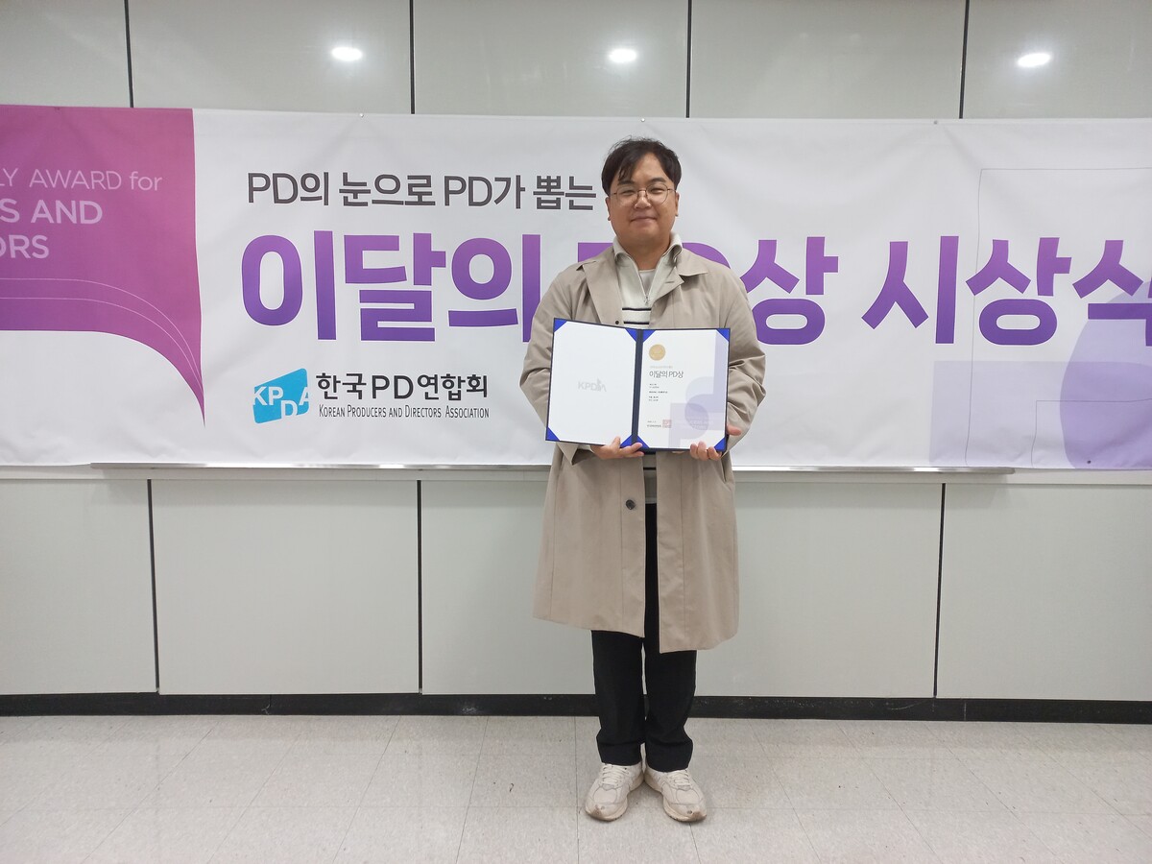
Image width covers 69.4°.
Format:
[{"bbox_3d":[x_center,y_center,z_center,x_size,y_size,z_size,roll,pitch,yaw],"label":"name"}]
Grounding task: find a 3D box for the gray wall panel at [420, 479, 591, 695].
[{"bbox_3d":[-0.093,0.527,2.789,0.855,0.731,0.030,0,5,-1],"label":"gray wall panel"}]

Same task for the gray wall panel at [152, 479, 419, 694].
[{"bbox_3d":[-0.968,0.519,2.780,0.855,0.731,0.030,0,5,-1],"label":"gray wall panel"}]

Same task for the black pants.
[{"bbox_3d":[0.191,0.499,2.291,0.335,0.846,0.250,1,5,2],"label":"black pants"}]

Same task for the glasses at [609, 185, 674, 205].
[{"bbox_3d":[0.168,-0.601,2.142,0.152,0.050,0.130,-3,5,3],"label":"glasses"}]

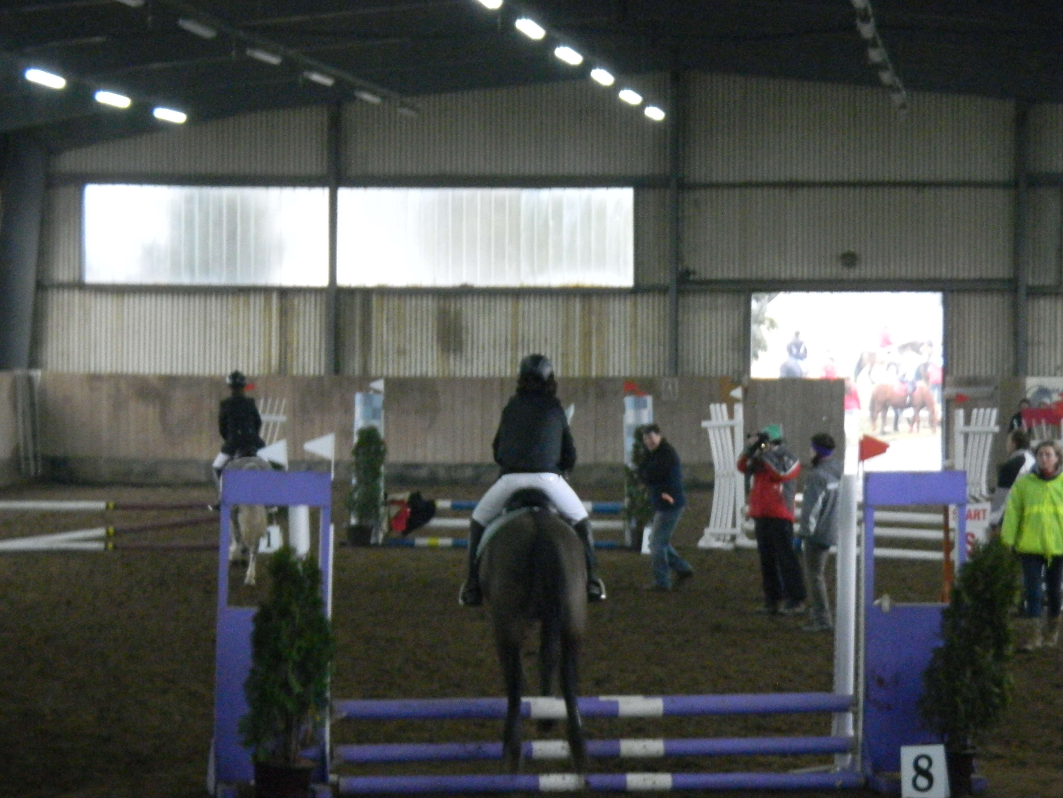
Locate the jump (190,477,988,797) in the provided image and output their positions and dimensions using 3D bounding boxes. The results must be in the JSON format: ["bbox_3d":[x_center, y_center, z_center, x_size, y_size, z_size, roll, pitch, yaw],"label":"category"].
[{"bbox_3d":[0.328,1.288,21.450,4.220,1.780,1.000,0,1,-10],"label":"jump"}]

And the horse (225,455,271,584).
[{"bbox_3d":[-3.035,1.145,39.500,0.540,1.500,2.000,0,1,-8],"label":"horse"}]

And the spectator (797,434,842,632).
[{"bbox_3d":[2.567,1.171,33.600,0.400,1.720,0.490,1,1,30],"label":"spectator"}]

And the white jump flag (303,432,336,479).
[{"bbox_3d":[-1.172,0.317,20.900,0.185,0.262,0.020,0,1,-10],"label":"white jump flag"}]

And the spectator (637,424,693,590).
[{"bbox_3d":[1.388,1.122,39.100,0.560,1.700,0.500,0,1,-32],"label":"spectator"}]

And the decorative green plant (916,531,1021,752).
[{"bbox_3d":[2.442,1.375,21.100,0.550,1.220,0.550,0,1,0],"label":"decorative green plant"}]

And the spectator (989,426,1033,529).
[{"bbox_3d":[4.706,1.127,37.000,0.450,1.660,0.480,1,1,37],"label":"spectator"}]

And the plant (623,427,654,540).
[{"bbox_3d":[1.307,1.019,45.900,0.420,1.370,0.420,0,1,0],"label":"plant"}]

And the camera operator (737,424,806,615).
[{"bbox_3d":[2.252,1.128,35.500,0.520,1.760,0.520,0,1,-35],"label":"camera operator"}]

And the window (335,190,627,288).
[{"bbox_3d":[-0.809,-2.835,66.300,5.240,1.740,0.100,1,1,7],"label":"window"}]

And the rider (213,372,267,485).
[{"bbox_3d":[-3.038,0.375,39.200,0.560,1.340,0.600,0,1,-12],"label":"rider"}]

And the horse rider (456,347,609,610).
[{"bbox_3d":[0.007,0.465,21.800,0.830,1.440,0.750,0,1,1],"label":"horse rider"}]

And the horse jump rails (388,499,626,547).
[{"bbox_3d":[-0.298,1.507,46.000,2.950,0.580,0.150,1,1,7],"label":"horse jump rails"}]

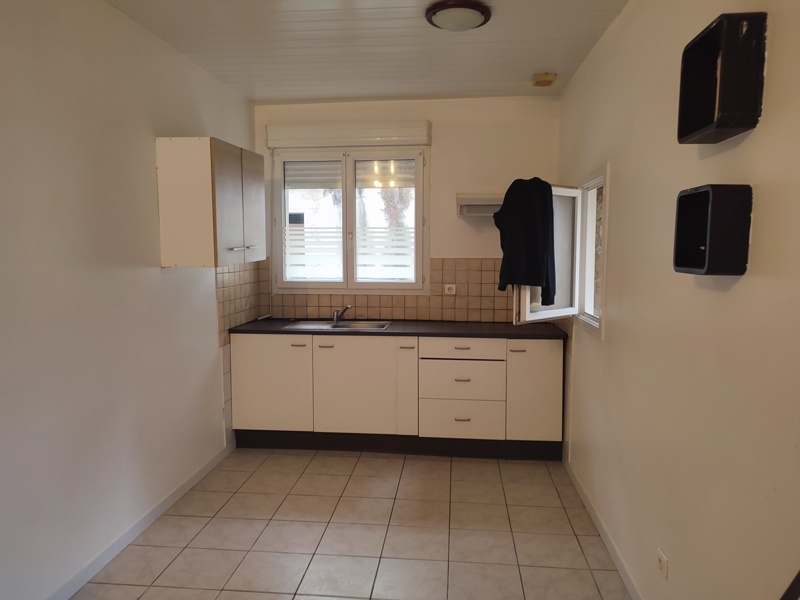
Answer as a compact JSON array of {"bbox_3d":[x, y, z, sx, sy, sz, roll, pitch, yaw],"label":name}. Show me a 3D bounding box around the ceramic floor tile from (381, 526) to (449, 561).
[{"bbox_3d":[0.087,1.242,2.832,0.326,0.010,0.326,1,5,6],"label":"ceramic floor tile"}]

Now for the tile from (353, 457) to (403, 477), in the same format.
[{"bbox_3d":[-0.145,1.163,3.833,0.326,0.010,0.326,1,5,6],"label":"tile"}]

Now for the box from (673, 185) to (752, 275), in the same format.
[{"bbox_3d":[0.865,-0.189,1.547,0.100,0.233,0.226,1,5,6],"label":"box"}]

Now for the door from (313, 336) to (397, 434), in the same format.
[{"bbox_3d":[-0.314,0.597,3.894,0.597,0.695,0.020,1,4,7],"label":"door"}]

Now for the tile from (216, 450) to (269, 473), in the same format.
[{"bbox_3d":[-1.079,1.122,3.804,0.302,0.010,0.315,1,4,6],"label":"tile"}]

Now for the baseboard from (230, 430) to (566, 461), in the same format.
[{"bbox_3d":[-0.046,1.062,4.109,2.423,0.148,0.018,1,5,6],"label":"baseboard"}]

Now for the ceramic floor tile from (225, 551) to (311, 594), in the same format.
[{"bbox_3d":[-0.591,1.249,2.542,0.322,0.010,0.322,1,4,6],"label":"ceramic floor tile"}]

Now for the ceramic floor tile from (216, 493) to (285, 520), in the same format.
[{"bbox_3d":[-0.851,1.199,3.219,0.322,0.010,0.322,1,4,6],"label":"ceramic floor tile"}]

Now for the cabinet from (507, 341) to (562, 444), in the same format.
[{"bbox_3d":[0.924,0.619,3.808,0.377,0.704,0.020,1,4,6],"label":"cabinet"}]

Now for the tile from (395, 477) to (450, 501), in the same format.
[{"bbox_3d":[0.146,1.159,3.378,0.316,0.010,0.311,1,5,6],"label":"tile"}]

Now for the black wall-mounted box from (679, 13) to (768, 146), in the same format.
[{"bbox_3d":[0.882,-0.594,1.535,0.108,0.282,0.235,1,4,6],"label":"black wall-mounted box"}]

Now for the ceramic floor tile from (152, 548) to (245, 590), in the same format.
[{"bbox_3d":[-0.914,1.246,2.573,0.322,0.010,0.322,1,4,6],"label":"ceramic floor tile"}]

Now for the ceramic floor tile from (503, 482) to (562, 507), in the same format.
[{"bbox_3d":[0.782,1.161,3.302,0.315,0.010,0.315,1,4,6],"label":"ceramic floor tile"}]

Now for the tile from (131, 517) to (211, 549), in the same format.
[{"bbox_3d":[-1.178,1.197,2.878,0.292,0.010,0.311,1,5,6],"label":"tile"}]

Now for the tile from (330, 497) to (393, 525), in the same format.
[{"bbox_3d":[-0.204,1.181,3.098,0.316,0.010,0.311,1,5,6],"label":"tile"}]

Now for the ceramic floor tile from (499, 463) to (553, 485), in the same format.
[{"bbox_3d":[0.814,1.139,3.617,0.315,0.010,0.315,1,4,6],"label":"ceramic floor tile"}]

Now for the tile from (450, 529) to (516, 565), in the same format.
[{"bbox_3d":[0.403,1.212,2.723,0.316,0.010,0.311,1,5,6],"label":"tile"}]

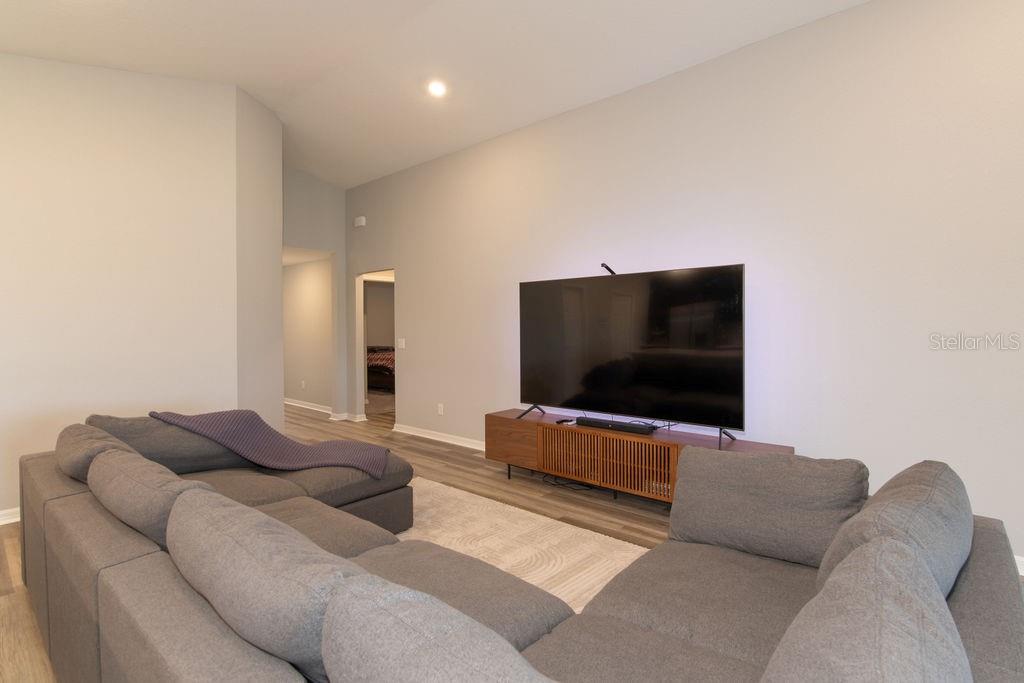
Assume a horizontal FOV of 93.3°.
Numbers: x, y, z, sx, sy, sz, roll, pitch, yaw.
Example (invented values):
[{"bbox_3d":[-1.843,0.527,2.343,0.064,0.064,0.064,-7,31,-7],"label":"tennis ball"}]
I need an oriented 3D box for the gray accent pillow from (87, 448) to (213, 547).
[{"bbox_3d":[-1.252,0.598,1.731,0.750,0.460,0.220,1,27,39],"label":"gray accent pillow"}]

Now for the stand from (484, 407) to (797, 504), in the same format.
[{"bbox_3d":[0.802,0.946,3.736,2.330,0.540,0.460,1,1,41],"label":"stand"}]

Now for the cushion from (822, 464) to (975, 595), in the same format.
[{"bbox_3d":[1.044,0.595,1.325,0.220,0.490,0.720,32,21,36],"label":"cushion"}]

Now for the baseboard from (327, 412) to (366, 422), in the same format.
[{"bbox_3d":[-2.393,1.103,7.086,0.490,0.095,0.330,1,1,41],"label":"baseboard"}]

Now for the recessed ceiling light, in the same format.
[{"bbox_3d":[-0.670,-2.268,4.348,0.170,0.030,0.170,5,-5,0],"label":"recessed ceiling light"}]

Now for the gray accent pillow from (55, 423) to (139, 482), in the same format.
[{"bbox_3d":[-1.825,0.593,2.184,0.740,0.450,0.220,1,24,41],"label":"gray accent pillow"}]

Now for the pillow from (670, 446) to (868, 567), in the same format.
[{"bbox_3d":[0.986,0.626,1.903,0.690,0.420,0.210,1,-19,34],"label":"pillow"}]

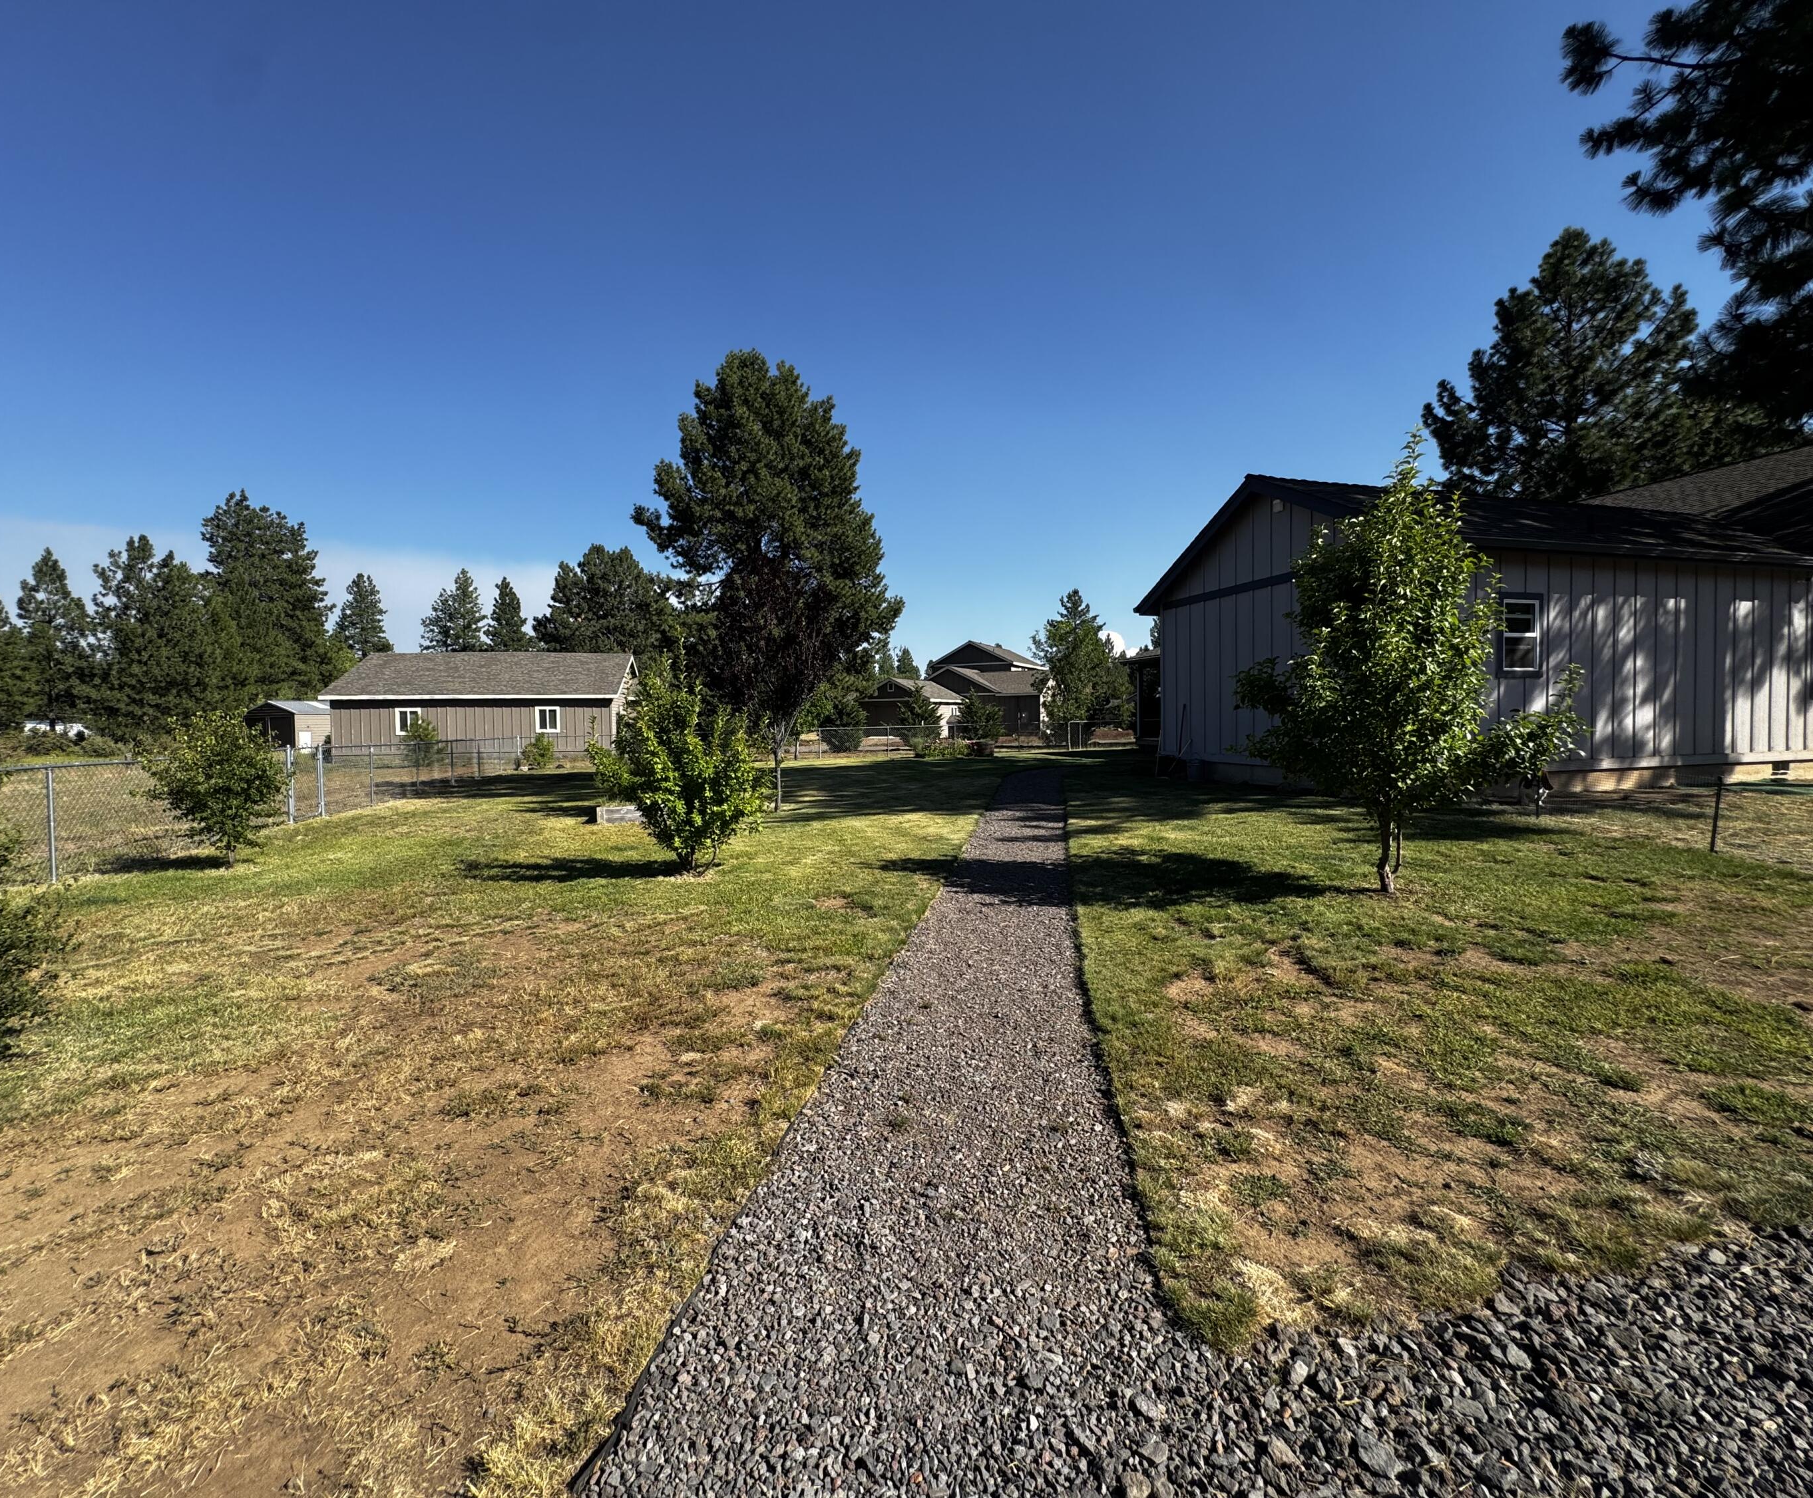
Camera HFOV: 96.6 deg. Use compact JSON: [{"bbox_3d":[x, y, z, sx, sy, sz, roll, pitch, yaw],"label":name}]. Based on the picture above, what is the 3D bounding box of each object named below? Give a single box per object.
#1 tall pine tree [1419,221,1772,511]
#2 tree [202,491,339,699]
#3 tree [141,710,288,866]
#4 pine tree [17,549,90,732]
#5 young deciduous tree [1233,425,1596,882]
[{"bbox_3d":[23.376,-9.060,27.740,9.400,17.500,9.000,1,3,40],"label":"tall pine tree"},{"bbox_3d":[-53.808,-10.864,67.683,9.200,21.500,8.800,-2,2,-38],"label":"tree"},{"bbox_3d":[-7.836,0.407,9.220,1.400,1.780,1.350,-3,3,-40],"label":"tree"},{"bbox_3d":[-66.618,-7.544,62.757,4.900,16.178,4.900,1,2,43],"label":"pine tree"},{"bbox_3d":[3.643,-0.613,5.938,2.200,3.350,2.100,0,2,32],"label":"young deciduous tree"}]

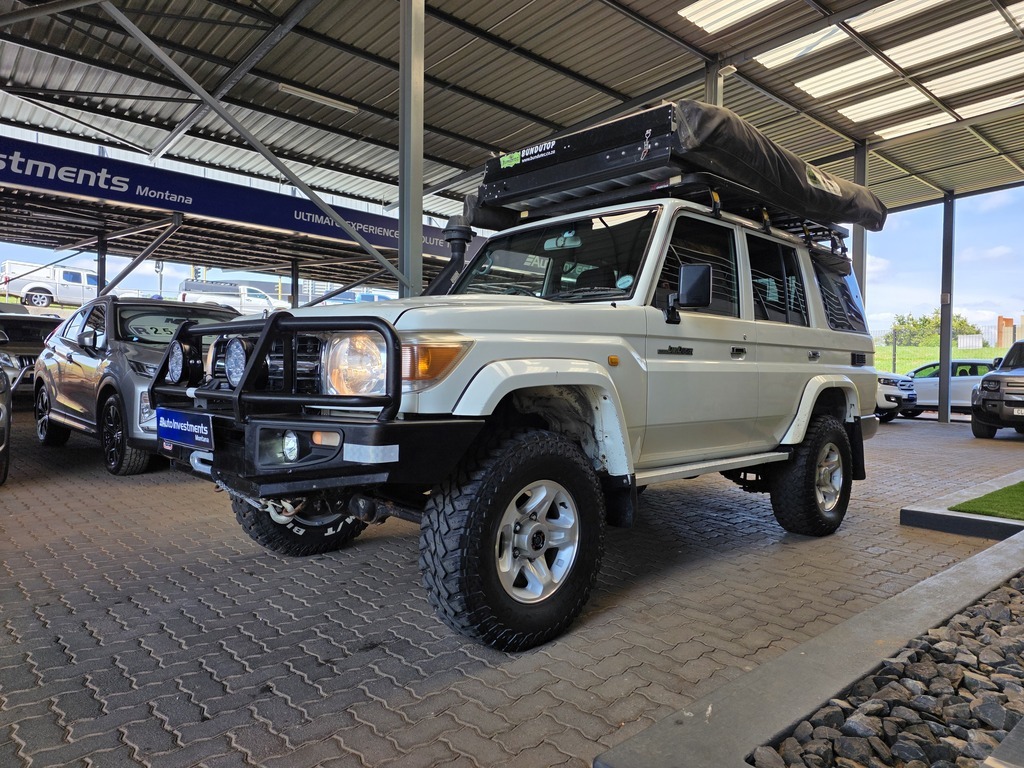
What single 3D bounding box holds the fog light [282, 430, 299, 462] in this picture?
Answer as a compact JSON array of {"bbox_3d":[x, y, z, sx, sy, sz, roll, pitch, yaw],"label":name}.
[{"bbox_3d":[-0.705,0.204,2.236,0.055,0.104,0.100,0,1,-43],"label":"fog light"}]

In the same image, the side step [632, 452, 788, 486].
[{"bbox_3d":[0.978,0.408,3.374,1.500,0.060,0.150,1,1,-45],"label":"side step"}]

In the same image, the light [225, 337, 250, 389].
[{"bbox_3d":[-0.887,-0.070,2.284,0.090,0.170,0.170,1,1,-45],"label":"light"}]

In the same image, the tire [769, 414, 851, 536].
[{"bbox_3d":[1.961,0.594,4.439,0.775,0.770,0.268,1,1,-45],"label":"tire"}]

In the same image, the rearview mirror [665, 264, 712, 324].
[{"bbox_3d":[0.808,-0.408,3.092,0.110,0.255,0.225,0,1,-43],"label":"rearview mirror"}]

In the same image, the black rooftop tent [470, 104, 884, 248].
[{"bbox_3d":[1.224,-1.189,4.731,2.610,0.480,1.740,0,1,-43],"label":"black rooftop tent"}]

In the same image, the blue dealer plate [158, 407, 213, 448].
[{"bbox_3d":[-1.199,0.156,2.471,0.020,0.117,0.587,0,1,-43],"label":"blue dealer plate"}]

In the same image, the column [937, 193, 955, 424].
[{"bbox_3d":[9.755,-1.725,15.340,0.190,5.206,0.190,0,1,-41],"label":"column"}]

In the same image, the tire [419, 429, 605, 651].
[{"bbox_3d":[0.024,0.563,2.515,0.268,0.770,0.775,2,1,45],"label":"tire"}]

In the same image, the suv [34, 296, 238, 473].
[{"bbox_3d":[-3.753,-0.090,7.426,4.405,1.685,1.805,2,1,45],"label":"suv"}]

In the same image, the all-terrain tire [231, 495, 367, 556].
[{"bbox_3d":[-1.091,0.538,3.724,0.800,0.800,0.270,0,1,-43],"label":"all-terrain tire"}]

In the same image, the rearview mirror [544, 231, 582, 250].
[{"bbox_3d":[0.289,-0.803,3.814,0.225,0.085,0.065,1,0,27],"label":"rearview mirror"}]

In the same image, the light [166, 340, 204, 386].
[{"bbox_3d":[-1.329,-0.085,2.773,0.088,0.183,0.180,0,1,-43],"label":"light"}]

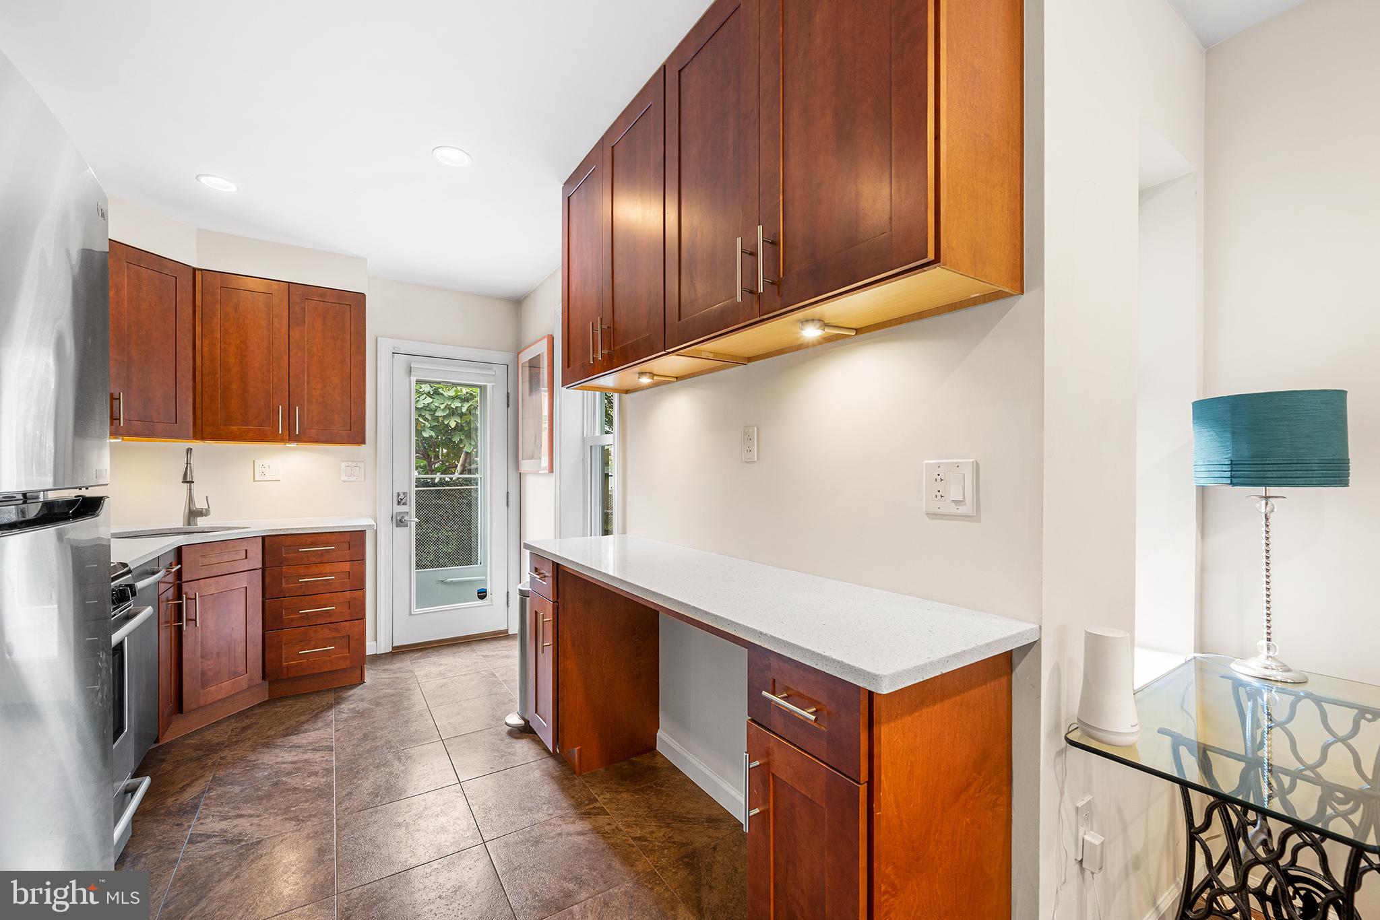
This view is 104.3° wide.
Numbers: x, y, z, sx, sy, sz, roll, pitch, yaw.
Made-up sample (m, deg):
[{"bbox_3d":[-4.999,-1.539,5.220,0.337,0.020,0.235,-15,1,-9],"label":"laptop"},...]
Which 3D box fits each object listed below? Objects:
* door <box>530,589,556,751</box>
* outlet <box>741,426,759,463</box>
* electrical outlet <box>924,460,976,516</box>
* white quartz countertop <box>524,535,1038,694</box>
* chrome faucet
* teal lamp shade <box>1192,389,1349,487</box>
[{"bbox_3d":[-0.598,0.841,2.186,0.020,0.575,0.278,0,-1,-34],"label":"door"},{"bbox_3d":[0.207,-0.054,1.849,0.010,0.122,0.078,1,-1,-34],"label":"outlet"},{"bbox_3d":[0.610,0.065,1.261,0.012,0.125,0.125,1,-1,-34],"label":"electrical outlet"},{"bbox_3d":[0.005,0.365,1.714,0.507,0.029,1.795,1,-1,-34],"label":"white quartz countertop"},{"bbox_3d":[-2.654,0.147,2.884,0.115,0.426,0.260,1,-1,-40],"label":"chrome faucet"},{"bbox_3d":[1.506,-0.047,1.403,0.276,0.229,0.276,1,-1,-34],"label":"teal lamp shade"}]

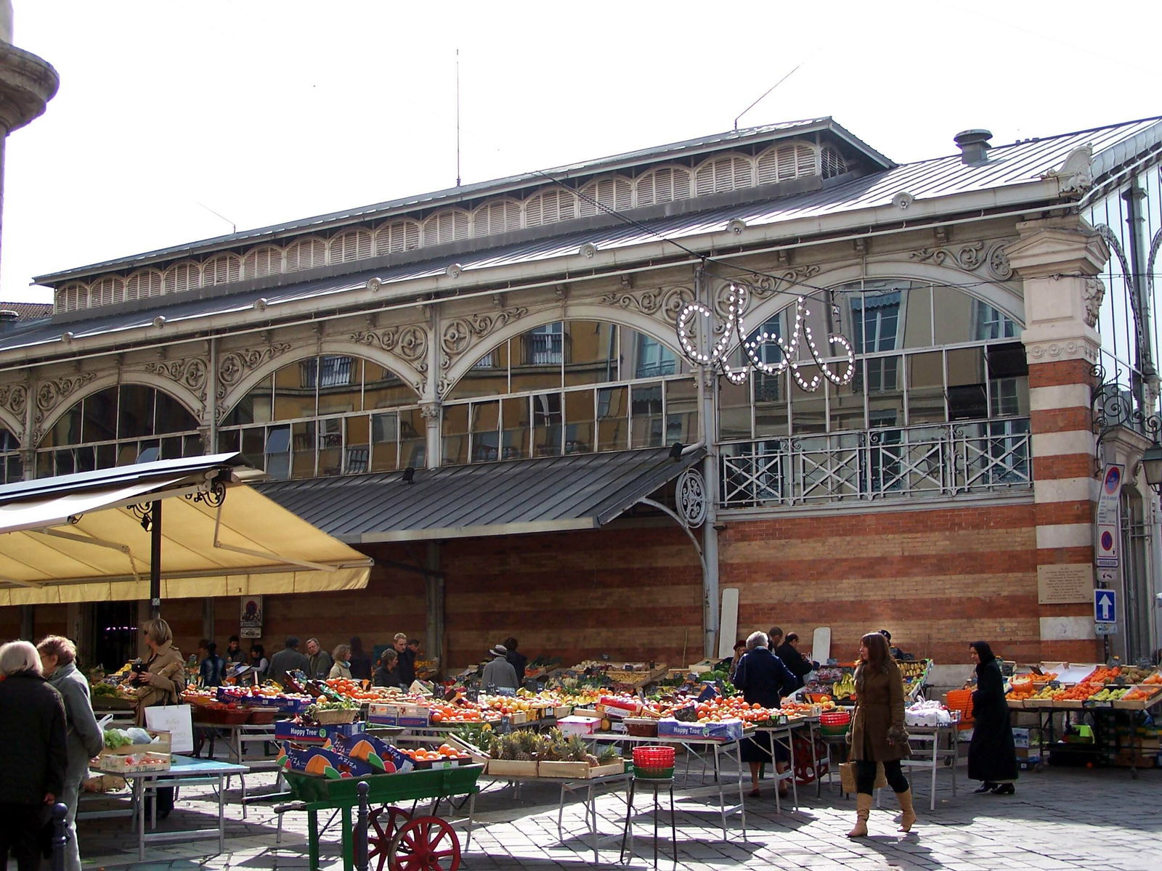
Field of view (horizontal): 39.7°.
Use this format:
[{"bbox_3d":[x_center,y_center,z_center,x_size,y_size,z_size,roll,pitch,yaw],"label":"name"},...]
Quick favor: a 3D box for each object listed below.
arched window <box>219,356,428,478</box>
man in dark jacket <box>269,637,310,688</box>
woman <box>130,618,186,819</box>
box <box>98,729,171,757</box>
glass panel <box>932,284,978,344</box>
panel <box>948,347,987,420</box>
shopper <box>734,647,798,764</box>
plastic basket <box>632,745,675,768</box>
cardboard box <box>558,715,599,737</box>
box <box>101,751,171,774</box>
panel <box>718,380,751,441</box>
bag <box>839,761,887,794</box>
[{"bbox_3d":[-5.372,-0.389,32.770,5.441,2.509,0.150,-6,-10,32],"label":"arched window"},{"bbox_3d":[-3.840,3.525,21.181,0.550,1.750,0.380,-2,-8,10],"label":"man in dark jacket"},{"bbox_3d":[-3.713,2.481,14.031,0.450,1.750,0.500,1,-8,-7],"label":"woman"},{"bbox_3d":[-3.392,2.335,12.226,0.300,0.165,0.420,-6,-10,34],"label":"box"},{"bbox_3d":[6.189,-2.019,26.677,0.721,1.055,0.040,-5,-10,32],"label":"glass panel"},{"bbox_3d":[6.053,-0.797,25.230,0.627,1.105,0.050,-5,-9,32],"label":"panel"},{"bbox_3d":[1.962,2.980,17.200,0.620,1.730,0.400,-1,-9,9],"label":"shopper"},{"bbox_3d":[0.515,2.270,11.350,0.300,0.150,0.300,-1,-9,6],"label":"plastic basket"},{"bbox_3d":[-0.007,2.570,14.174,0.310,0.120,0.400,-2,-8,14],"label":"cardboard box"},{"bbox_3d":[-3.173,2.327,11.505,0.330,0.125,0.500,5,-10,-33],"label":"box"},{"bbox_3d":[2.631,-0.446,27.647,0.643,1.103,0.050,-6,-10,32],"label":"panel"},{"bbox_3d":[2.353,2.853,13.450,0.390,0.310,0.160,5,-10,-35],"label":"bag"}]

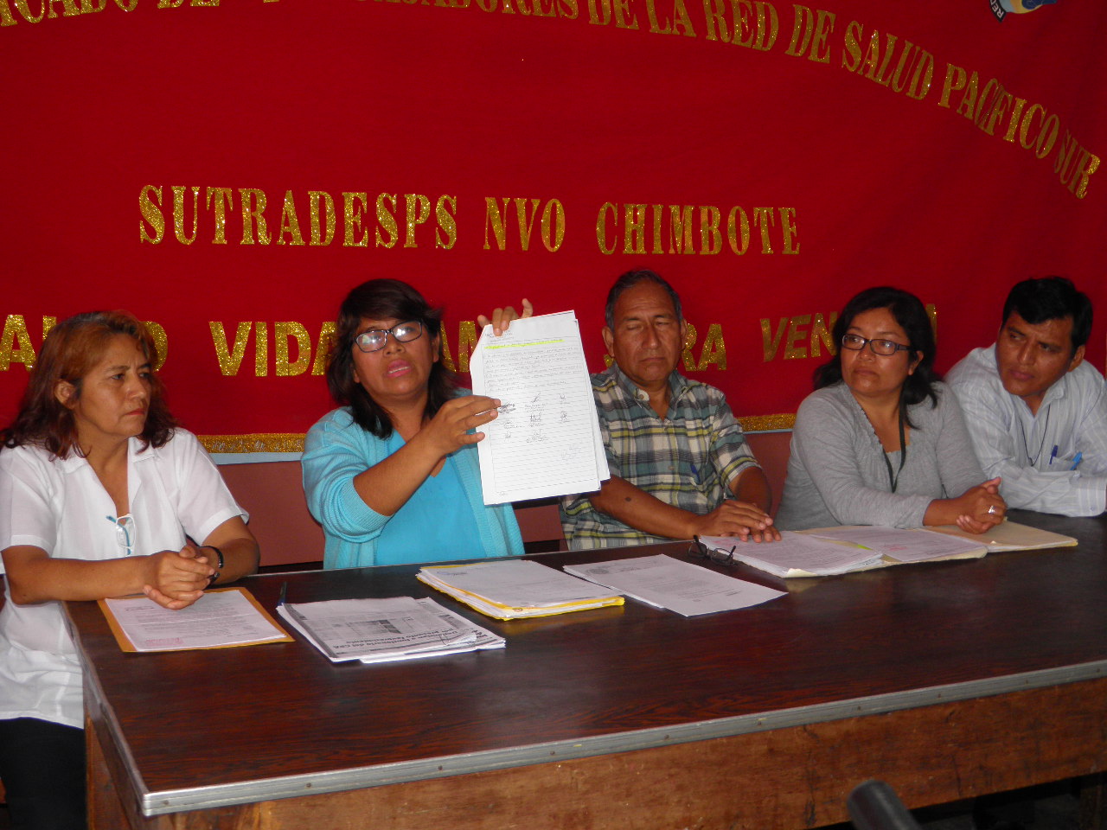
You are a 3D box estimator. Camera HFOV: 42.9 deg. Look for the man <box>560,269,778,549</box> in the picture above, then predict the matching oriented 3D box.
[{"bbox_3d":[0.225,0.345,2.770,0.520,1.260,0.720,-1,8,-18],"label":"man"}]

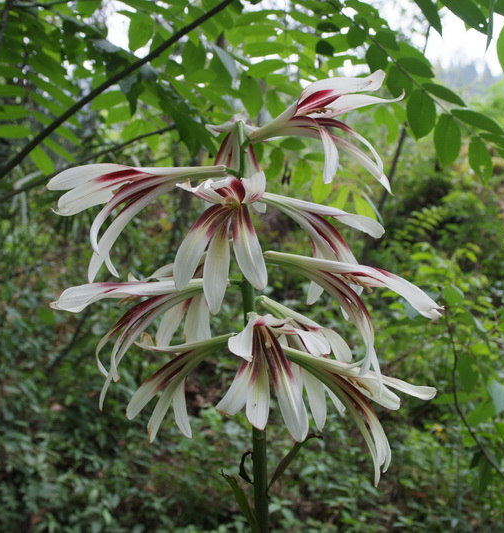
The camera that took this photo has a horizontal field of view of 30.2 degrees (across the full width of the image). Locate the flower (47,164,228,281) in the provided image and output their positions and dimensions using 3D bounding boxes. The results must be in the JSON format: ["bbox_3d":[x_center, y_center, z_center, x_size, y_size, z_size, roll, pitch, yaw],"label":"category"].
[{"bbox_3d":[-0.102,-0.039,0.810,0.150,0.092,0.095,-7,4,-12],"label":"flower"}]

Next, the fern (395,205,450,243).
[{"bbox_3d":[0.638,-0.160,3.500,0.200,0.140,0.160,-1,0,-18],"label":"fern"}]

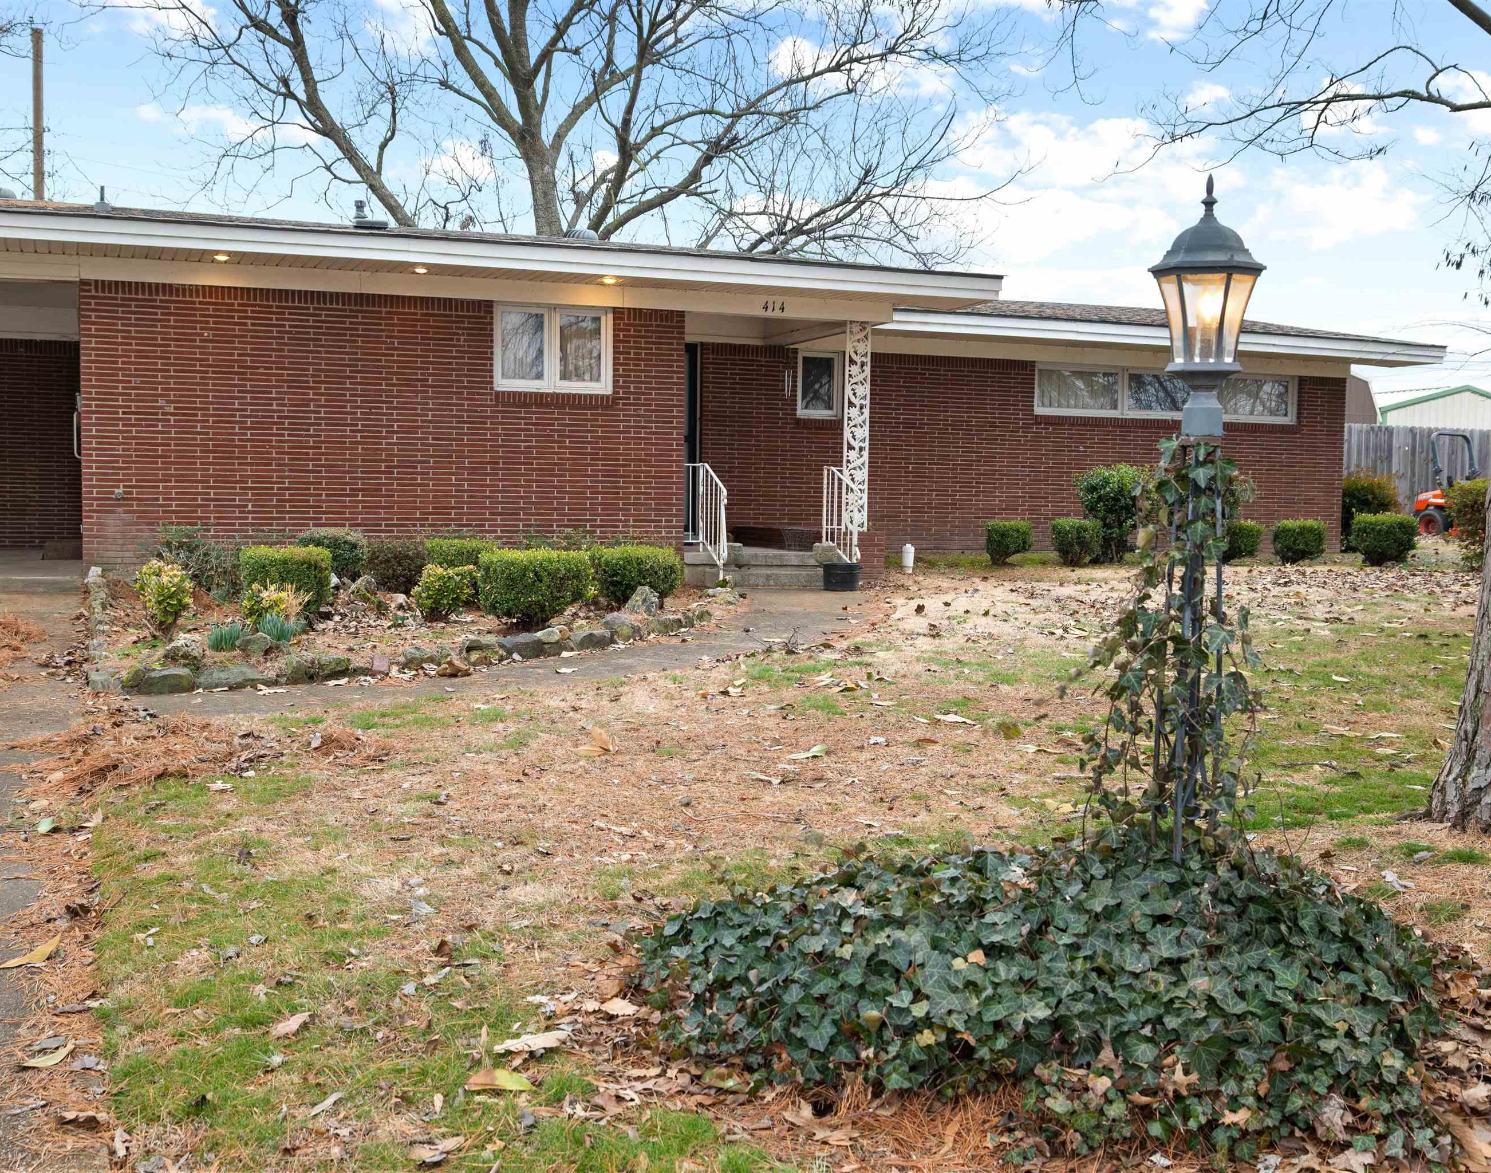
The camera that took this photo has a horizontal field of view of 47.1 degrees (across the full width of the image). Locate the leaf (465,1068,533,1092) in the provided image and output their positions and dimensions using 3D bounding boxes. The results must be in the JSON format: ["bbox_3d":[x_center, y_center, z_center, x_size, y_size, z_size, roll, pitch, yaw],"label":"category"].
[{"bbox_3d":[-0.488,0.977,3.380,0.137,0.030,0.065,1,3,0],"label":"leaf"}]

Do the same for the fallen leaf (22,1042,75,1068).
[{"bbox_3d":[-1.313,0.877,3.224,0.045,0.028,0.120,3,4,37],"label":"fallen leaf"}]

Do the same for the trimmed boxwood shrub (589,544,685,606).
[{"bbox_3d":[-0.872,-0.085,13.150,0.740,0.480,0.680,0,4,-21],"label":"trimmed boxwood shrub"}]

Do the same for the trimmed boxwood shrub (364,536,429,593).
[{"bbox_3d":[-2.771,-0.170,13.600,0.520,0.460,0.500,0,4,-21],"label":"trimmed boxwood shrub"}]

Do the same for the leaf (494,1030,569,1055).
[{"bbox_3d":[-0.415,0.879,3.328,0.160,0.025,0.058,-2,4,-37],"label":"leaf"}]

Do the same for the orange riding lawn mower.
[{"bbox_3d":[11.212,-1.496,26.200,1.300,1.740,1.950,-1,4,-30],"label":"orange riding lawn mower"}]

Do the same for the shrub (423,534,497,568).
[{"bbox_3d":[-2.103,-0.169,12.700,0.580,0.460,0.560,0,4,-21],"label":"shrub"}]

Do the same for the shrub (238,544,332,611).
[{"bbox_3d":[-3.258,-0.058,12.100,0.620,0.480,0.580,0,4,-21],"label":"shrub"}]

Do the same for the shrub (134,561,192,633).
[{"bbox_3d":[-3.410,0.056,10.007,0.345,0.460,0.345,0,4,-21],"label":"shrub"}]

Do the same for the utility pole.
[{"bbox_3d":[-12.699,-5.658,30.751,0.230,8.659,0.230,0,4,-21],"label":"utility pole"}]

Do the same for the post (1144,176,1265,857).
[{"bbox_3d":[1.018,-0.018,3.842,0.268,1.789,0.250,2,3,15],"label":"post"}]

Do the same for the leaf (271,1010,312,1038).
[{"bbox_3d":[-0.995,0.962,3.750,0.115,0.030,0.055,-2,4,-41],"label":"leaf"}]

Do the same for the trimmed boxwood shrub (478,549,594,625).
[{"bbox_3d":[-1.434,0.009,11.700,0.740,0.510,0.700,0,4,-21],"label":"trimmed boxwood shrub"}]

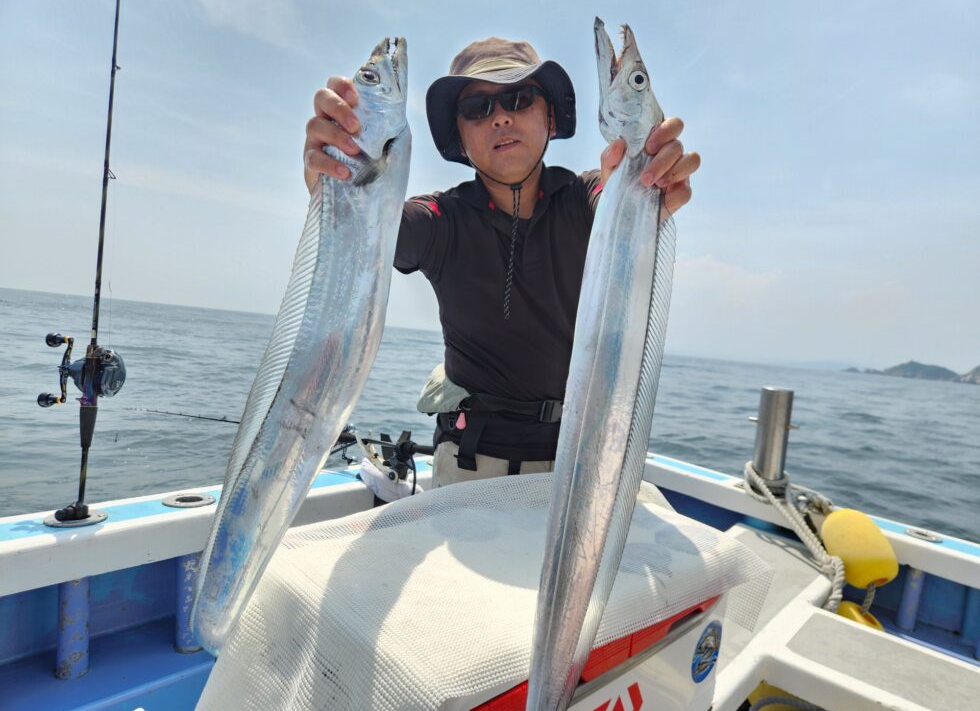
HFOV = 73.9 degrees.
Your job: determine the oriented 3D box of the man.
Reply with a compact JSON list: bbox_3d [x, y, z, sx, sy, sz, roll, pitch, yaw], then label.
[{"bbox_3d":[-0.025,0.231,0.993,0.510,1.670,0.820,5,2,0],"label":"man"}]

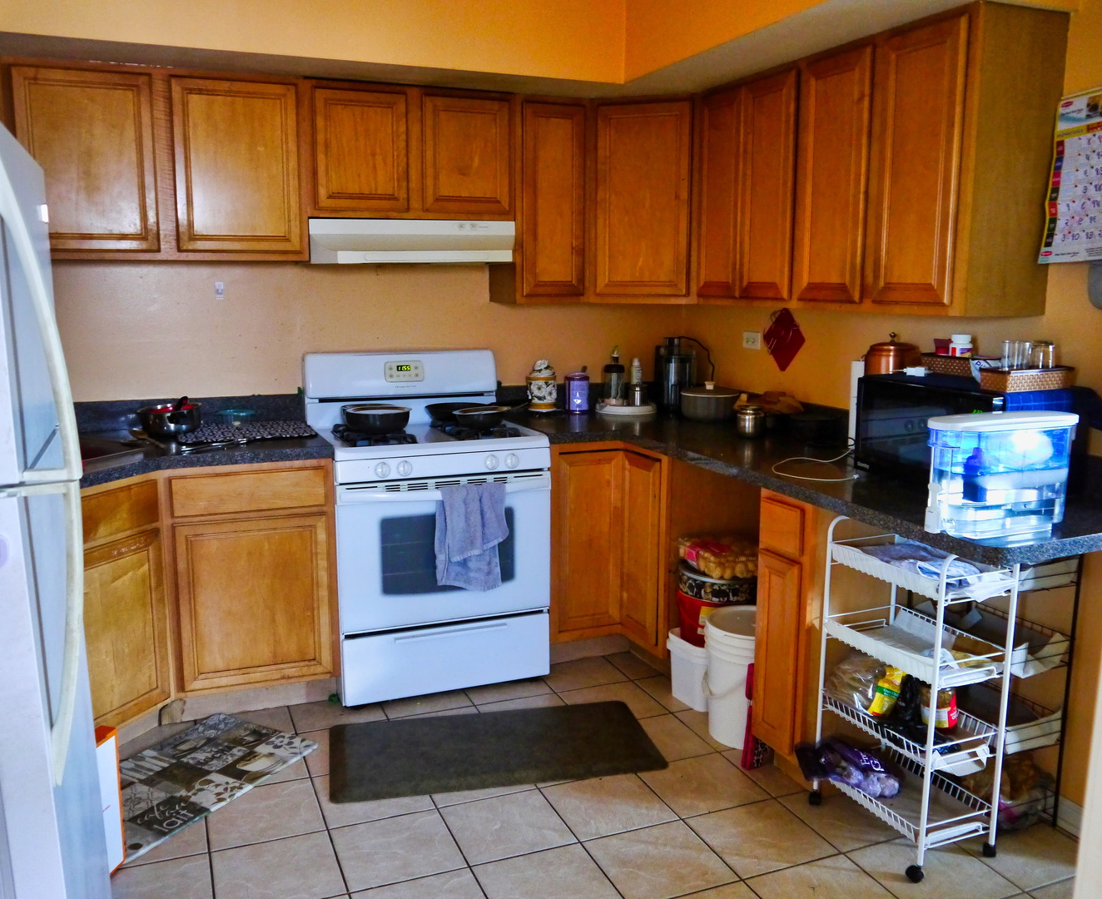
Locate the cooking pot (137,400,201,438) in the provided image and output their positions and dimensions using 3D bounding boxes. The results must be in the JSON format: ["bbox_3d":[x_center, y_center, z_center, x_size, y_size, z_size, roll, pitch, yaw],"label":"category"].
[{"bbox_3d":[-1.365,-0.110,3.485,0.213,0.103,0.213,-4,10,-22],"label":"cooking pot"}]

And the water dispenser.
[{"bbox_3d":[0.999,0.052,2.176,0.360,0.256,0.145,-3,10,-19],"label":"water dispenser"}]

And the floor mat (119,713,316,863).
[{"bbox_3d":[-1.119,0.978,2.866,0.450,0.014,0.770,5,11,28],"label":"floor mat"}]

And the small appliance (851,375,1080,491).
[{"bbox_3d":[1.147,-0.043,2.675,0.335,0.282,0.500,-4,10,-25],"label":"small appliance"}]

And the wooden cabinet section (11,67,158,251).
[{"bbox_3d":[-1.495,-0.921,3.159,0.386,0.550,0.260,-4,11,-22],"label":"wooden cabinet section"}]

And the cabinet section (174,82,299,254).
[{"bbox_3d":[-1.083,-0.954,3.327,0.400,0.553,0.260,-4,11,-22],"label":"cabinet section"}]

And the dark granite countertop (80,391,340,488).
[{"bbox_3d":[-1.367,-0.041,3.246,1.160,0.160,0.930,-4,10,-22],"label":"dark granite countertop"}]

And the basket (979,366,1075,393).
[{"bbox_3d":[1.200,-0.179,2.457,0.245,0.057,0.120,-4,10,-22],"label":"basket"}]

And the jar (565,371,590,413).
[{"bbox_3d":[0.114,-0.238,4.084,0.099,0.164,0.099,0,10,2],"label":"jar"}]

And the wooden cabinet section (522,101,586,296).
[{"bbox_3d":[-0.035,-0.954,3.769,0.251,0.706,0.260,-4,11,-22],"label":"wooden cabinet section"}]

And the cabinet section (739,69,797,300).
[{"bbox_3d":[0.832,-0.864,3.250,0.260,0.708,0.291,-4,11,-22],"label":"cabinet section"}]

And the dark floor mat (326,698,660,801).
[{"bbox_3d":[-0.185,0.942,3.088,1.012,0.018,0.512,-2,10,-11],"label":"dark floor mat"}]

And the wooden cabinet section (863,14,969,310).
[{"bbox_3d":[1.093,-0.754,2.632,0.260,0.710,0.299,-4,11,-22],"label":"wooden cabinet section"}]

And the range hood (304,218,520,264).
[{"bbox_3d":[-0.543,-0.773,3.646,0.760,0.152,0.395,-4,10,-22],"label":"range hood"}]

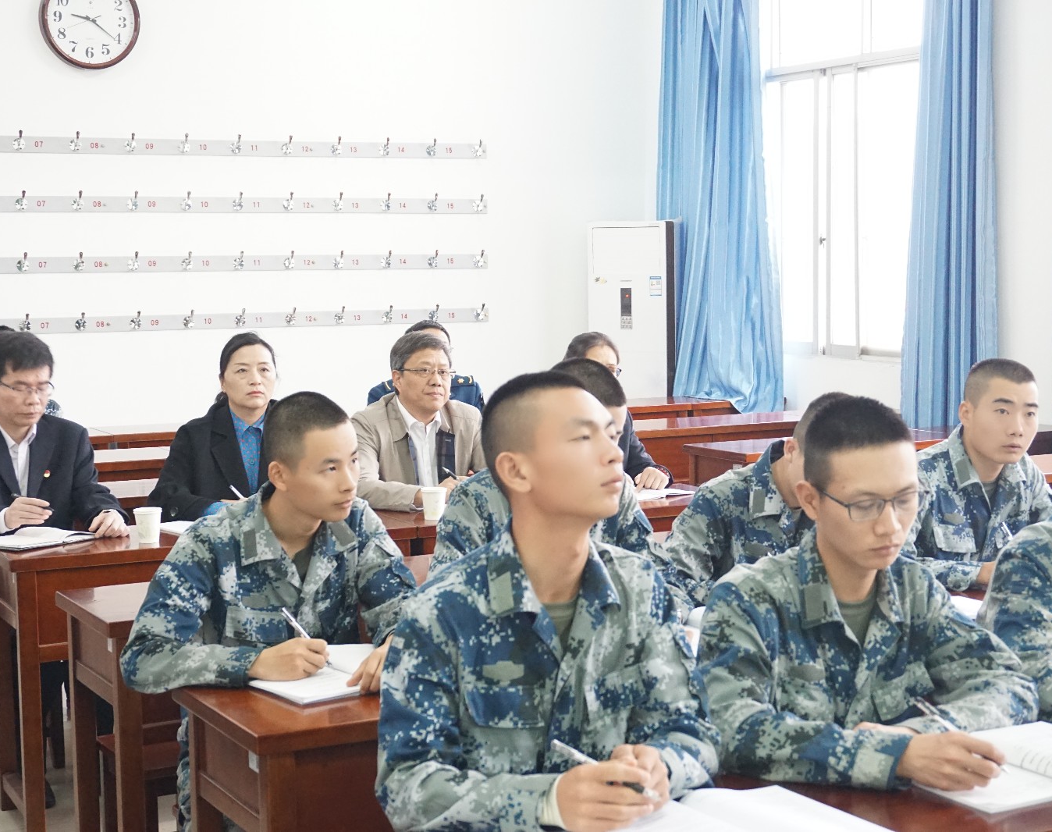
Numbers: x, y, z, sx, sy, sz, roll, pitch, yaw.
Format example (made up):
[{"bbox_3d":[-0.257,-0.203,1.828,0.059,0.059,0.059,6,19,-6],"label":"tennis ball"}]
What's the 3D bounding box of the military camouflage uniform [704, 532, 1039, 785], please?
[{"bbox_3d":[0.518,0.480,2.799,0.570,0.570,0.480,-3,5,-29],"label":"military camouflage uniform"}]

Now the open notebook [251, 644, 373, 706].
[{"bbox_3d":[-0.323,0.475,3.311,0.350,0.030,0.245,-4,6,-36],"label":"open notebook"}]

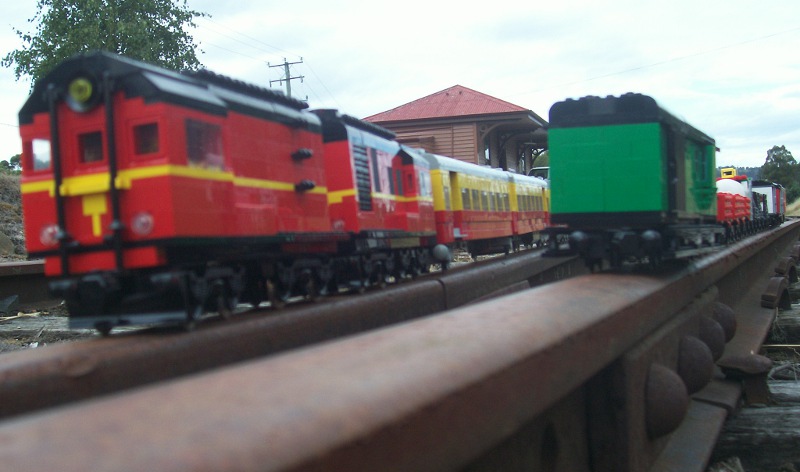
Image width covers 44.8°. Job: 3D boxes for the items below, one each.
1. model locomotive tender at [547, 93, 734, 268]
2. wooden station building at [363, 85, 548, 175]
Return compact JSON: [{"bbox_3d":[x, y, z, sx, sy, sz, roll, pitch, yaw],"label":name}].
[{"bbox_3d":[0.159,-0.029,0.629,0.068,0.100,0.205,-1,0,28],"label":"model locomotive tender"},{"bbox_3d":[3.239,-3.059,38.012,5.772,4.846,11.848,-2,0,17],"label":"wooden station building"}]

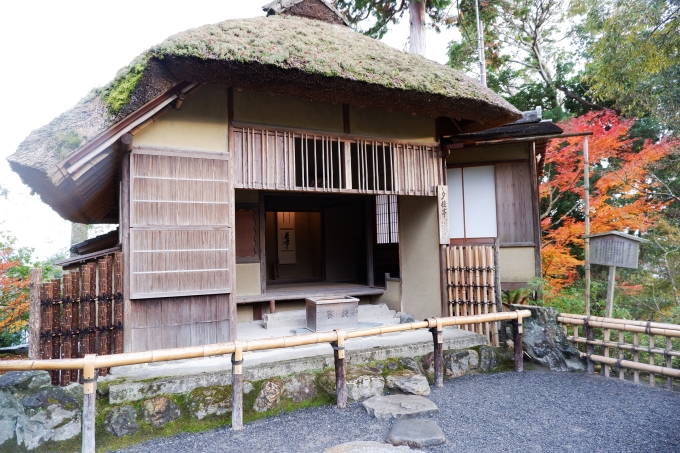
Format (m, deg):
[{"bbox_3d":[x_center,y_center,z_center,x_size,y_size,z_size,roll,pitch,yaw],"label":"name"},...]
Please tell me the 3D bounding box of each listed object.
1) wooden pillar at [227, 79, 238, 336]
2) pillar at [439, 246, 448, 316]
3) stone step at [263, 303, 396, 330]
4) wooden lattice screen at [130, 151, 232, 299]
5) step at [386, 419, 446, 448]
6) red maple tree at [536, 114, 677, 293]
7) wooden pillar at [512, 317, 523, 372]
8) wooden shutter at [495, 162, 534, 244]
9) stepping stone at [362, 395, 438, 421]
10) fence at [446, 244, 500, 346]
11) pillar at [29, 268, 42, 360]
[{"bbox_3d":[-1.268,-0.147,5.111,0.100,3.050,0.100,0,-3,-27],"label":"wooden pillar"},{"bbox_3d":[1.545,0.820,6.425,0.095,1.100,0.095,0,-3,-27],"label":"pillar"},{"bbox_3d":[-0.123,1.301,6.411,1.930,0.210,0.420,0,-3,-27],"label":"stone step"},{"bbox_3d":[-1.725,-0.022,4.829,1.060,1.600,0.060,0,-3,-27],"label":"wooden lattice screen"},{"bbox_3d":[0.613,1.628,3.418,0.430,0.100,0.420,-2,-3,0],"label":"step"},{"bbox_3d":[5.908,-0.424,9.700,3.000,4.300,2.800,-2,-3,0],"label":"red maple tree"},{"bbox_3d":[2.099,1.375,5.141,0.090,0.680,0.090,0,-3,-27],"label":"wooden pillar"},{"bbox_3d":[2.684,-0.355,6.700,0.560,1.240,0.050,-2,-3,12],"label":"wooden shutter"},{"bbox_3d":[0.524,1.662,3.999,0.630,0.100,0.490,-1,-3,-8],"label":"stepping stone"},{"bbox_3d":[1.796,0.946,5.901,0.622,1.367,0.090,-1,-1,15],"label":"fence"},{"bbox_3d":[-2.936,0.897,4.184,0.110,1.000,0.110,0,-3,-27],"label":"pillar"}]

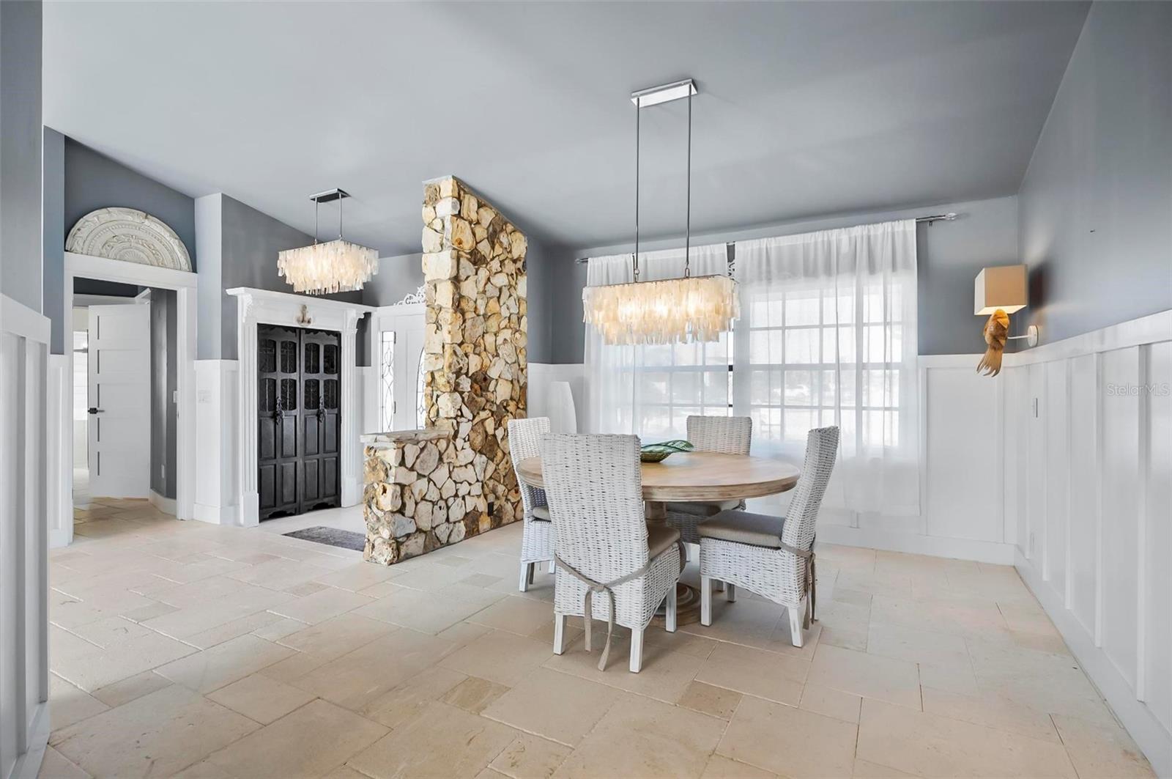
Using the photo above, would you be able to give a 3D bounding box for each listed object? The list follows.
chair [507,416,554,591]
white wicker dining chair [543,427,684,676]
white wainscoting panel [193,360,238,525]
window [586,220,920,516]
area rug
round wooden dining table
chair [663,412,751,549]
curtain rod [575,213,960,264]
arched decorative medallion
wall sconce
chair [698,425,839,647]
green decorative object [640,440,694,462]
[{"bbox_3d":[-0.113,0.690,3.367,0.600,1.000,0.460,0,0,24],"label":"chair"},{"bbox_3d":[0.137,0.690,2.592,0.460,1.000,0.600,0,0,27],"label":"white wicker dining chair"},{"bbox_3d":[-3.383,0.465,5.044,0.460,1.450,0.170,0,0,29],"label":"white wainscoting panel"},{"bbox_3d":[1.192,-0.165,4.603,2.710,2.130,0.120,0,0,29],"label":"window"},{"bbox_3d":[-1.989,1.184,4.446,1.000,0.012,0.360,0,0,29],"label":"area rug"},{"bbox_3d":[0.385,0.802,3.084,1.510,0.775,1.510,0,0,0],"label":"round wooden dining table"},{"bbox_3d":[0.772,0.690,3.579,0.460,1.000,0.600,0,0,33],"label":"chair"},{"bbox_3d":[1.230,-1.210,4.548,3.060,0.060,0.080,0,0,29],"label":"curtain rod"},{"bbox_3d":[-3.847,-1.315,4.739,0.060,0.470,0.900,0,0,29],"label":"arched decorative medallion"},{"bbox_3d":[2.508,-0.385,3.290,0.270,0.620,0.410,0,0,29],"label":"wall sconce"},{"bbox_3d":[0.932,0.690,2.826,0.600,1.000,0.460,0,0,33],"label":"chair"},{"bbox_3d":[0.345,0.355,3.210,0.460,0.120,0.260,0,0,-6],"label":"green decorative object"}]

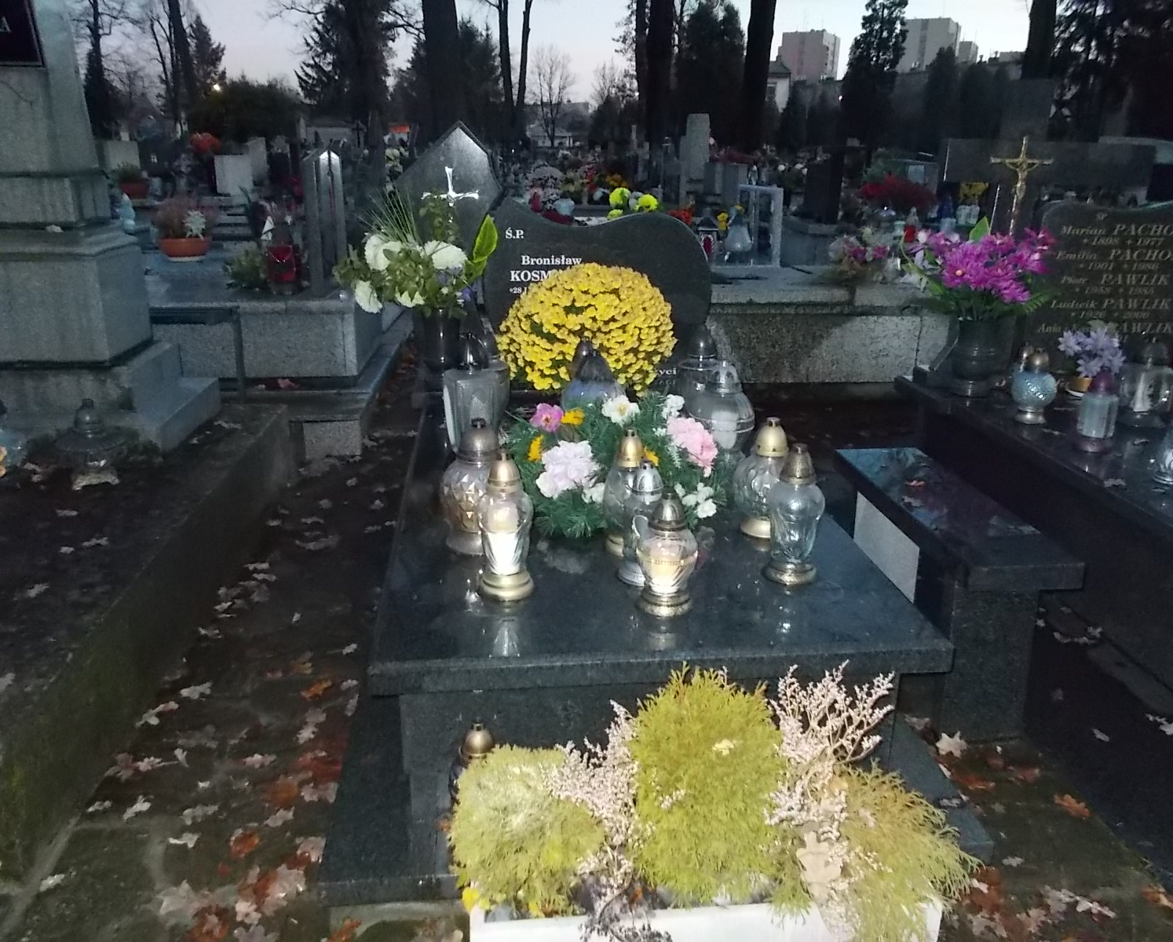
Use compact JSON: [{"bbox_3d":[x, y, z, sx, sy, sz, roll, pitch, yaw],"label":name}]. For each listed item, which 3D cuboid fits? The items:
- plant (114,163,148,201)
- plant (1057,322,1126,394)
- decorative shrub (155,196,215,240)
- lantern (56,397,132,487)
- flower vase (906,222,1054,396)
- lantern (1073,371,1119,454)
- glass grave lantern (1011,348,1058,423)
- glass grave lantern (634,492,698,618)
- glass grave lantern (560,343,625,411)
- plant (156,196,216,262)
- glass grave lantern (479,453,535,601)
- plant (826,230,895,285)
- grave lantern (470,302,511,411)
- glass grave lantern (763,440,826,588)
[{"bbox_3d":[-4.588,-2.901,9.506,0.316,0.334,0.301,-1,18,-5],"label":"plant"},{"bbox_3d":[1.893,-0.418,3.536,0.257,0.251,0.219,0,20,0],"label":"plant"},{"bbox_3d":[-2.548,-1.587,5.983,0.348,0.254,0.296,-1,18,-5],"label":"decorative shrub"},{"bbox_3d":[-1.483,-0.091,2.820,0.214,0.245,0.214,-1,18,-5],"label":"lantern"},{"bbox_3d":[1.474,-0.587,3.483,0.496,0.594,0.422,-1,18,-5],"label":"flower vase"},{"bbox_3d":[1.530,-0.181,2.815,0.114,0.237,0.114,-1,18,-5],"label":"lantern"},{"bbox_3d":[1.491,-0.283,3.129,0.134,0.234,0.134,-1,18,-5],"label":"glass grave lantern"},{"bbox_3d":[0.149,0.149,1.729,0.113,0.213,0.113,-1,18,-5],"label":"glass grave lantern"},{"bbox_3d":[0.021,-0.197,2.712,0.186,0.333,0.186,-1,18,-5],"label":"glass grave lantern"},{"bbox_3d":[-2.377,-1.421,5.548,0.329,0.337,0.312,-1,18,-5],"label":"plant"},{"bbox_3d":[-0.160,0.103,1.852,0.110,0.291,0.110,-1,18,-5],"label":"glass grave lantern"},{"bbox_3d":[1.701,-1.325,5.862,0.402,0.300,0.342,0,20,0],"label":"plant"},{"bbox_3d":[-0.285,-0.261,2.689,0.137,0.345,0.137,-2,18,-6],"label":"grave lantern"},{"bbox_3d":[0.412,0.082,1.853,0.114,0.268,0.114,-1,18,-5],"label":"glass grave lantern"}]

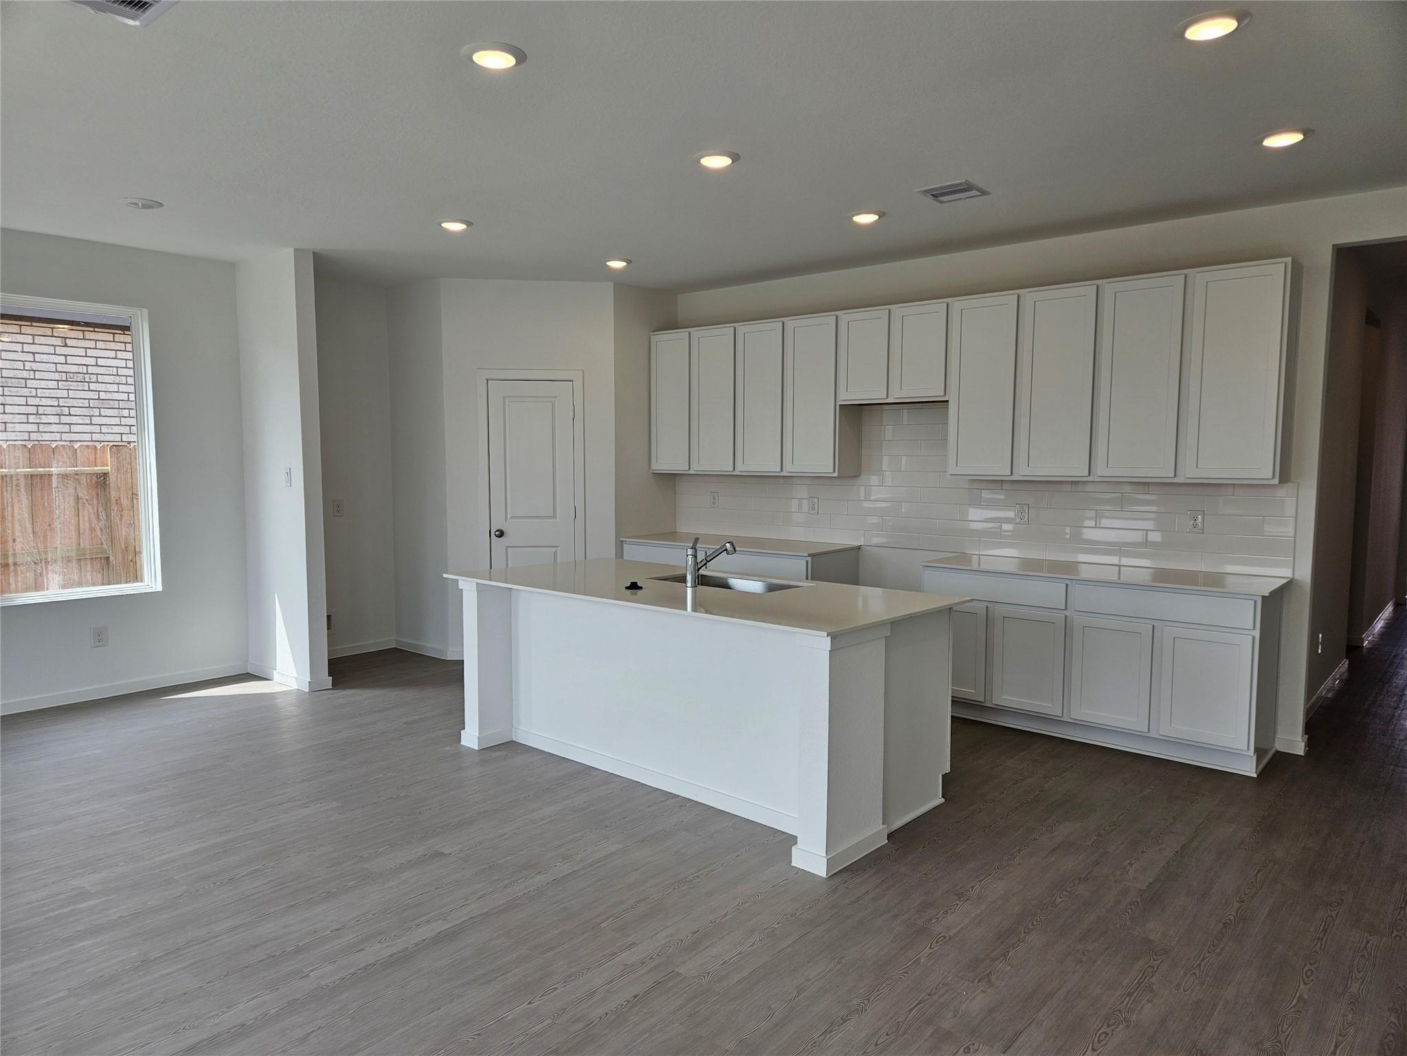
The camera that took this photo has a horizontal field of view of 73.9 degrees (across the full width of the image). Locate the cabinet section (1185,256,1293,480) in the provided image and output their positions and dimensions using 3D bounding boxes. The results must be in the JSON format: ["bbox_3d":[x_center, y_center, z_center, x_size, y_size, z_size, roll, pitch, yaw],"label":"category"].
[{"bbox_3d":[2.679,-0.756,4.661,0.433,1.043,0.316,4,6,41],"label":"cabinet section"}]

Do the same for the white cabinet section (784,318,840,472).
[{"bbox_3d":[0.813,-0.886,6.287,0.418,1.043,0.316,4,6,41],"label":"white cabinet section"}]

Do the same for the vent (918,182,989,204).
[{"bbox_3d":[1.196,-1.592,4.471,0.261,0.021,0.268,4,6,41],"label":"vent"}]

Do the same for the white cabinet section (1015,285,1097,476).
[{"bbox_3d":[2.033,-0.801,5.224,0.427,1.043,0.316,4,6,41],"label":"white cabinet section"}]

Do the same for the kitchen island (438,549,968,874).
[{"bbox_3d":[-0.088,0.715,4.542,2.416,0.882,1.118,4,6,41],"label":"kitchen island"}]

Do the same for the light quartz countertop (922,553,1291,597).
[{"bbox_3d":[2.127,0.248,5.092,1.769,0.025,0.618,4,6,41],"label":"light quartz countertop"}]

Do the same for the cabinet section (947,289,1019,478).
[{"bbox_3d":[1.710,-0.824,5.506,0.432,1.043,0.316,4,6,41],"label":"cabinet section"}]

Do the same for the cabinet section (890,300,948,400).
[{"bbox_3d":[1.406,-1.074,5.753,0.376,0.583,0.316,4,6,41],"label":"cabinet section"}]

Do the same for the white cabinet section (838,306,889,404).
[{"bbox_3d":[1.117,-1.095,6.004,0.390,0.583,0.316,4,6,41],"label":"white cabinet section"}]

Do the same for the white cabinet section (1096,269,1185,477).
[{"bbox_3d":[2.355,-0.778,4.944,0.427,1.043,0.316,4,6,41],"label":"white cabinet section"}]

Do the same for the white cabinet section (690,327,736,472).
[{"bbox_3d":[0.179,-0.931,6.839,0.430,1.043,0.316,4,6,41],"label":"white cabinet section"}]

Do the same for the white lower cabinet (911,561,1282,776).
[{"bbox_3d":[2.124,0.684,5.135,1.726,0.863,0.608,4,6,41],"label":"white lower cabinet"}]

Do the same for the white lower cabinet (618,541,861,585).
[{"bbox_3d":[0.218,0.547,6.817,1.707,0.863,0.608,4,6,41],"label":"white lower cabinet"}]

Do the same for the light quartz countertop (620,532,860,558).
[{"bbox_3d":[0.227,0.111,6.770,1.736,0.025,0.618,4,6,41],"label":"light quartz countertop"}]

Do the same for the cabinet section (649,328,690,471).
[{"bbox_3d":[-0.145,-0.954,7.121,0.430,1.043,0.316,4,6,41],"label":"cabinet section"}]

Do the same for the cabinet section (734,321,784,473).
[{"bbox_3d":[0.498,-0.908,6.561,0.418,1.043,0.316,4,6,41],"label":"cabinet section"}]

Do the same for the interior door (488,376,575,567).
[{"bbox_3d":[-1.263,-0.060,6.918,0.601,2.029,0.040,0,5,-6],"label":"interior door"}]

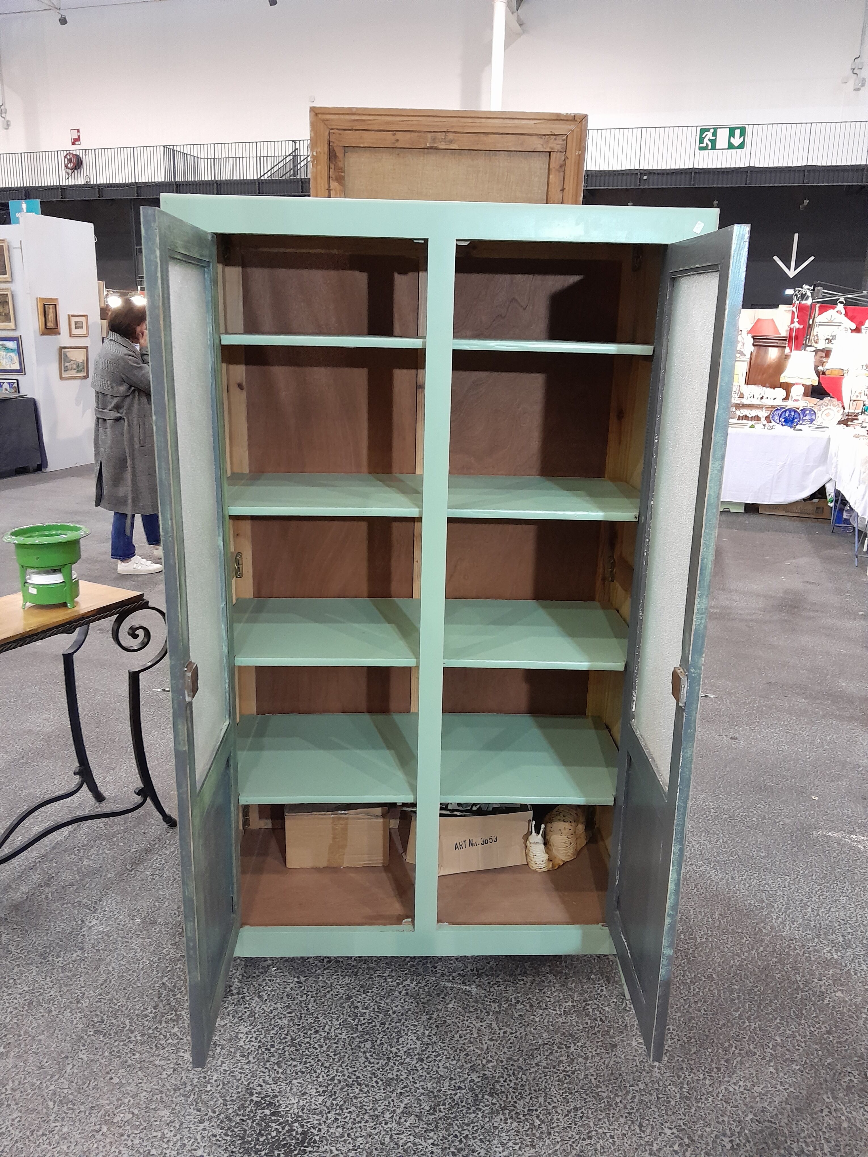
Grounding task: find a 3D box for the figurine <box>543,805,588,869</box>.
[{"bbox_3d":[0.339,0.650,2.274,0.115,0.166,0.129,5,16,12],"label":"figurine"}]

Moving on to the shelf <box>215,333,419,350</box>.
[{"bbox_3d":[-0.223,-0.511,1.872,0.437,0.018,0.434,1,16,-2],"label":"shelf"}]

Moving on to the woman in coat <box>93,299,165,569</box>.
[{"bbox_3d":[-1.880,-0.875,5.469,0.480,1.670,0.500,-1,16,-8],"label":"woman in coat"}]

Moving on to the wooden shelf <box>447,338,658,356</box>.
[{"bbox_3d":[0.232,-0.506,1.891,0.437,0.018,0.434,1,16,-2],"label":"wooden shelf"}]

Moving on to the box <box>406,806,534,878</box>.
[{"bbox_3d":[0.078,0.639,2.282,0.299,0.170,0.198,-3,16,-14],"label":"box"}]

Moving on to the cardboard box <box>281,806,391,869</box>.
[{"bbox_3d":[-0.245,0.638,2.288,0.260,0.158,0.179,0,16,-5],"label":"cardboard box"}]

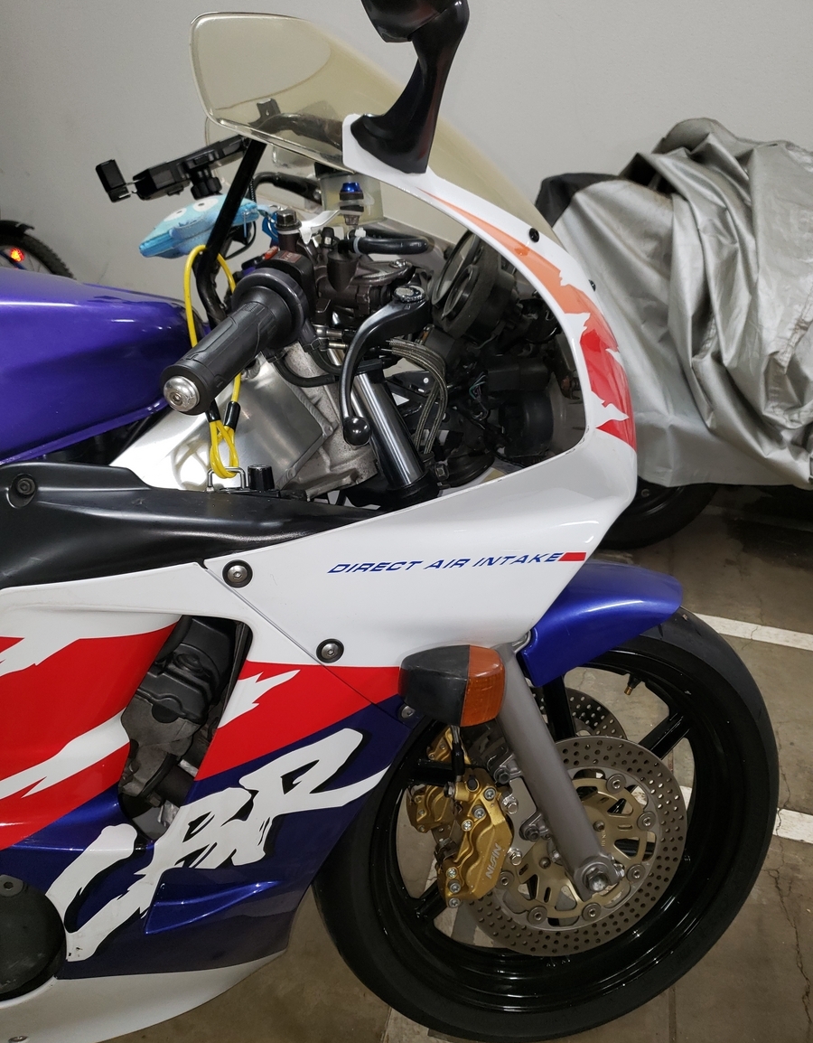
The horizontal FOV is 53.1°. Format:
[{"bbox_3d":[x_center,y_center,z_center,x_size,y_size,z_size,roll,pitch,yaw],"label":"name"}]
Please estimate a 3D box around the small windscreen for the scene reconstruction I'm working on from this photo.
[{"bbox_3d":[-0.022,-0.358,0.752,0.345,0.190,0.300,-2,15,-9],"label":"small windscreen"}]

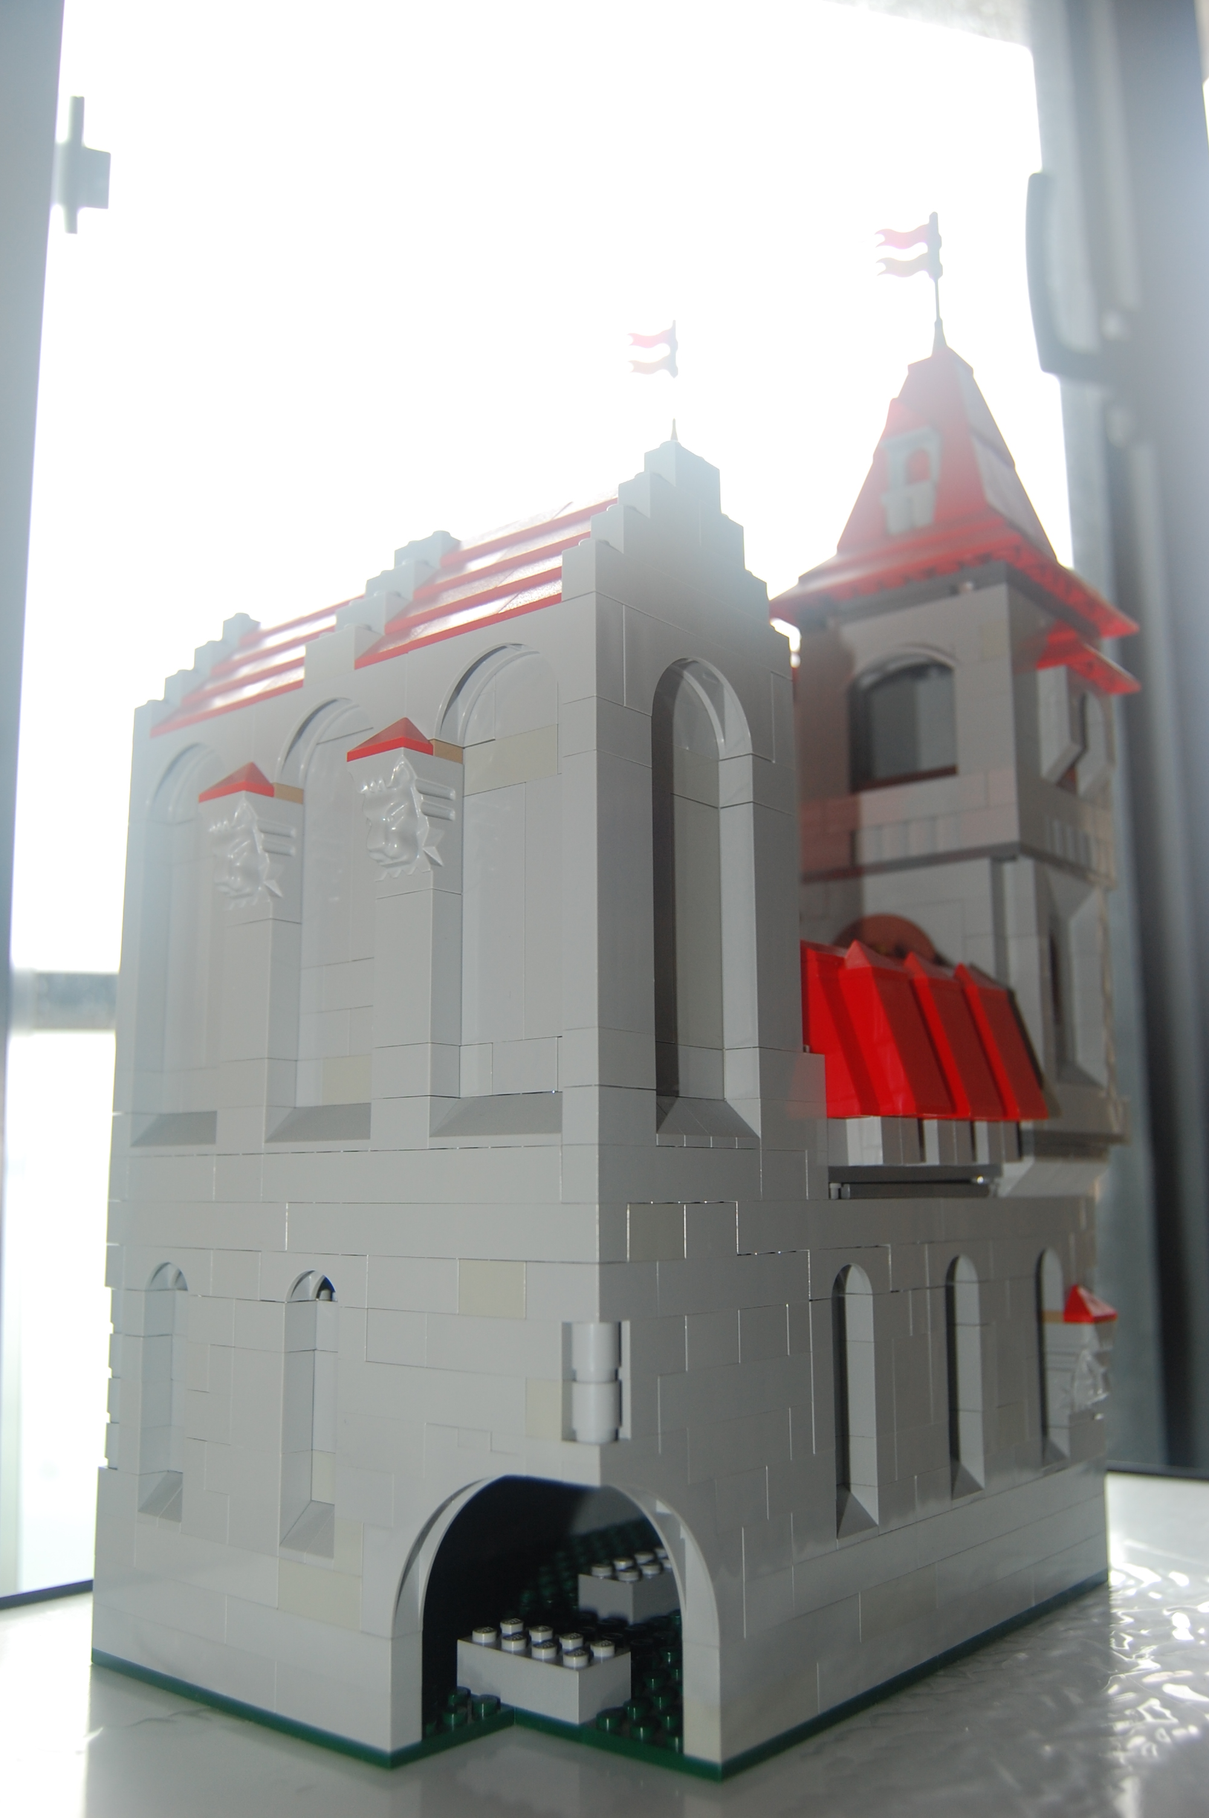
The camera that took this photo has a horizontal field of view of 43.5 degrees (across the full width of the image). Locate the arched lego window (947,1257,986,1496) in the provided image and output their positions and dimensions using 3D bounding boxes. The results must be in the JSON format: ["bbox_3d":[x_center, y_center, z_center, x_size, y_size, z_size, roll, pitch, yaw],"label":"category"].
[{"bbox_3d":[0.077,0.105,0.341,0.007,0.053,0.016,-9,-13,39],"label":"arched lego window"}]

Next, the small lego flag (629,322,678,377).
[{"bbox_3d":[0.015,-0.176,0.475,0.016,0.018,0.003,-2,-11,8],"label":"small lego flag"}]

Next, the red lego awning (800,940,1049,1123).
[{"bbox_3d":[0.071,0.027,0.332,0.023,0.038,0.072,-9,-14,39],"label":"red lego awning"}]

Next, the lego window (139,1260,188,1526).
[{"bbox_3d":[-0.090,0.101,0.320,0.016,0.053,0.007,-9,-13,39],"label":"lego window"}]

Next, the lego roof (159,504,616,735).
[{"bbox_3d":[-0.036,-0.061,0.338,0.128,0.038,0.064,-9,-14,39],"label":"lego roof"}]

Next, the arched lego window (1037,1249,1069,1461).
[{"bbox_3d":[0.108,0.111,0.377,0.007,0.053,0.016,-9,-13,39],"label":"arched lego window"}]

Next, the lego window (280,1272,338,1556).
[{"bbox_3d":[-0.053,0.094,0.287,0.016,0.051,0.008,-9,-14,39],"label":"lego window"}]

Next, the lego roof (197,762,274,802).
[{"bbox_3d":[-0.078,-0.027,0.322,0.016,0.010,0.008,-9,-13,39],"label":"lego roof"}]

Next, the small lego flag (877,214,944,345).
[{"bbox_3d":[0.091,-0.188,0.457,0.020,0.043,0.004,-3,-11,13],"label":"small lego flag"}]

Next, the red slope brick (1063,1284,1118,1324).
[{"bbox_3d":[0.124,0.101,0.387,0.008,0.010,0.016,-9,-13,39],"label":"red slope brick"}]

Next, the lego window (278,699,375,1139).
[{"bbox_3d":[-0.054,0.002,0.304,0.032,0.090,0.008,-9,-14,39],"label":"lego window"}]

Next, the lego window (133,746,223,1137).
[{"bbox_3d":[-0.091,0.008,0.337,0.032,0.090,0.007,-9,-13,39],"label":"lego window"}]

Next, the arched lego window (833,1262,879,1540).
[{"bbox_3d":[0.047,0.096,0.302,0.008,0.051,0.016,-9,-14,39],"label":"arched lego window"}]

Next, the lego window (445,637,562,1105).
[{"bbox_3d":[-0.017,-0.007,0.275,0.032,0.084,0.008,-9,-14,39],"label":"lego window"}]

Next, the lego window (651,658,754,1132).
[{"bbox_3d":[0.016,-0.002,0.283,0.008,0.090,0.032,-9,-14,39],"label":"lego window"}]

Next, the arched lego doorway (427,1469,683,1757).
[{"bbox_3d":[-0.009,0.121,0.263,0.051,0.050,0.021,-1,-11,6],"label":"arched lego doorway"}]

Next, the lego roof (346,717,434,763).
[{"bbox_3d":[-0.041,-0.033,0.291,0.016,0.010,0.008,-9,-13,39],"label":"lego roof"}]

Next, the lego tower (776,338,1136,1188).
[{"bbox_3d":[0.099,-0.045,0.427,0.082,0.250,0.082,-9,-13,39],"label":"lego tower"}]

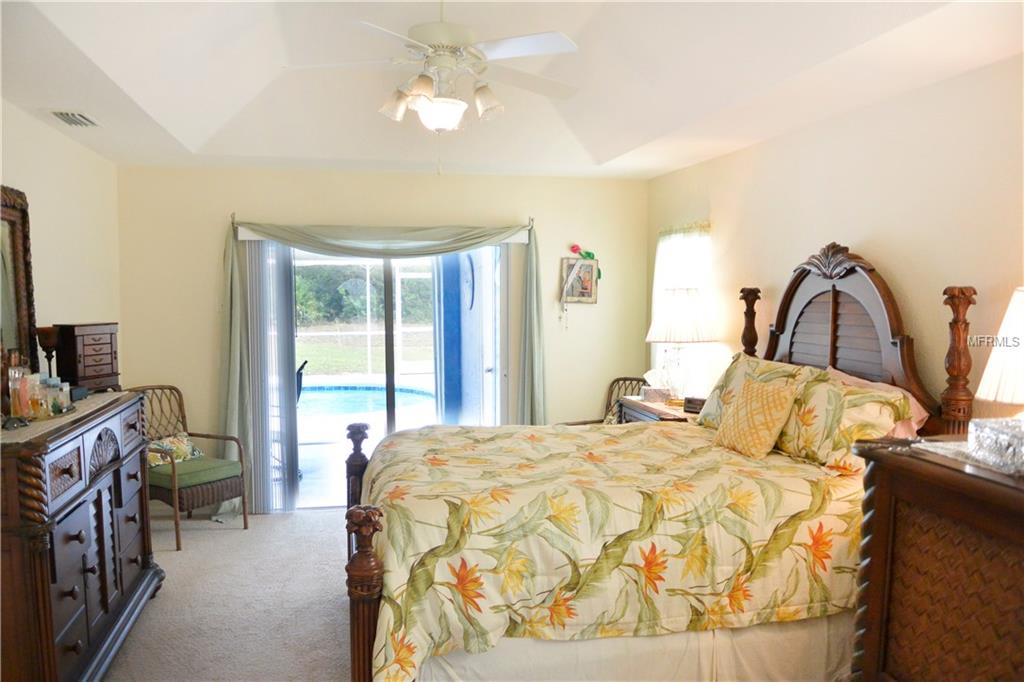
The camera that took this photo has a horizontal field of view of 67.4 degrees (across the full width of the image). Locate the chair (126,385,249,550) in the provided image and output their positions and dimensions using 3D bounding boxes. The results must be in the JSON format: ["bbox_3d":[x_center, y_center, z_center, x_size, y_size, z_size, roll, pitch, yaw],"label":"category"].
[{"bbox_3d":[-2.176,0.803,5.121,0.610,0.965,0.560,2,5,32],"label":"chair"}]

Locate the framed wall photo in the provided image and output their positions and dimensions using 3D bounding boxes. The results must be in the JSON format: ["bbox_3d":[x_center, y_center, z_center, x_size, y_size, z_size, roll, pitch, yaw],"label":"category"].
[{"bbox_3d":[0.528,-0.472,5.975,0.285,0.348,0.025,-1,4,-12],"label":"framed wall photo"}]

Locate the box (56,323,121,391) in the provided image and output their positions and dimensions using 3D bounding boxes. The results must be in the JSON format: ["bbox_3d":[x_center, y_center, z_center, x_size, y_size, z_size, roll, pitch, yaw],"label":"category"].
[{"bbox_3d":[-2.215,0.094,4.008,0.193,0.358,0.235,2,5,31],"label":"box"}]

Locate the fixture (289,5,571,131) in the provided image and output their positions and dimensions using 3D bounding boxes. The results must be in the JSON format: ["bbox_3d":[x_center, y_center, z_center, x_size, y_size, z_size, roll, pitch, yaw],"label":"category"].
[{"bbox_3d":[-0.290,-1.182,3.240,1.310,0.596,1.310,-1,4,-12],"label":"fixture"}]

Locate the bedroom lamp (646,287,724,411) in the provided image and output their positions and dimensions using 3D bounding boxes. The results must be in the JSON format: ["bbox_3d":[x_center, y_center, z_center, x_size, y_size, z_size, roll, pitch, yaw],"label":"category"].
[{"bbox_3d":[1.076,0.050,4.887,0.475,0.785,0.475,-1,4,-12],"label":"bedroom lamp"}]

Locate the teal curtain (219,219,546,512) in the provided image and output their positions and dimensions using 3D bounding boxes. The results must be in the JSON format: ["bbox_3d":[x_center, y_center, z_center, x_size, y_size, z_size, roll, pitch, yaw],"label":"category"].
[{"bbox_3d":[-0.903,0.191,5.644,2.390,2.110,0.160,-1,4,-12],"label":"teal curtain"}]

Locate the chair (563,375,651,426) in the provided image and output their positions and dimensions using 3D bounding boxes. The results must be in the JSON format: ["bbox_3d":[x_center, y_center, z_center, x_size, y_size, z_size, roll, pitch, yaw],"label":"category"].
[{"bbox_3d":[0.640,0.767,5.581,0.610,0.965,0.560,-3,5,-38],"label":"chair"}]

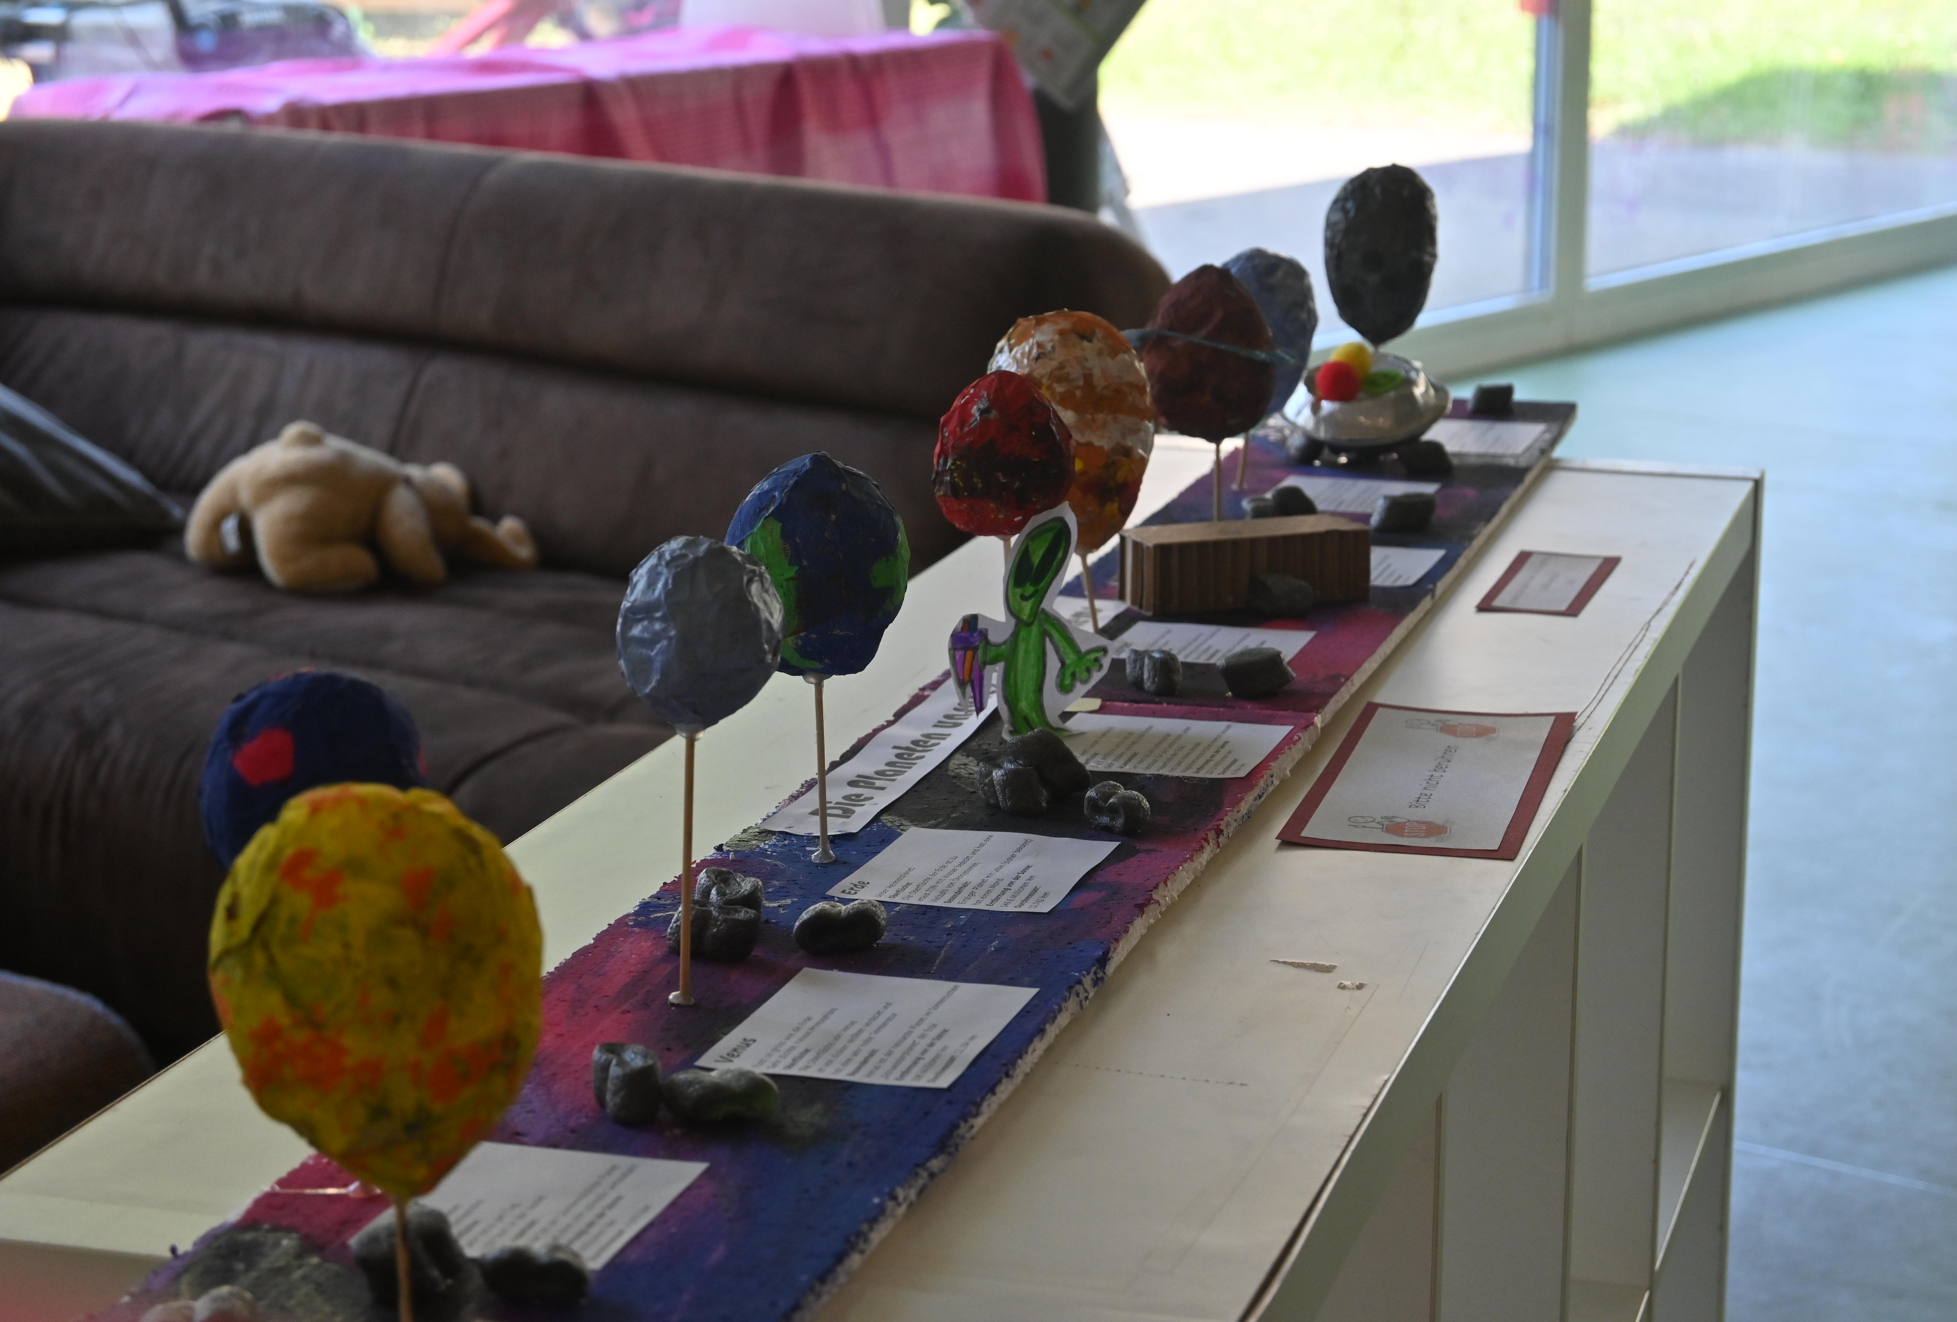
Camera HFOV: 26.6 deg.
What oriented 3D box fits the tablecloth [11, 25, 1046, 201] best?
[{"bbox_3d":[-0.594,-0.562,5.605,0.570,0.500,1.440,10,16,36],"label":"tablecloth"}]

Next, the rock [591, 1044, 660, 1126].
[{"bbox_3d":[-0.112,0.135,1.316,0.019,0.024,0.028,-6,14,-24],"label":"rock"}]

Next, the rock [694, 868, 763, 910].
[{"bbox_3d":[-0.090,0.087,1.497,0.025,0.019,0.021,0,13,0],"label":"rock"}]

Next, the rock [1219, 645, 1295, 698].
[{"bbox_3d":[0.127,0.004,1.874,0.034,0.019,0.024,-1,13,-6],"label":"rock"}]

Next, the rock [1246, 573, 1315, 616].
[{"bbox_3d":[0.150,-0.033,2.051,0.035,0.021,0.022,1,13,4],"label":"rock"}]

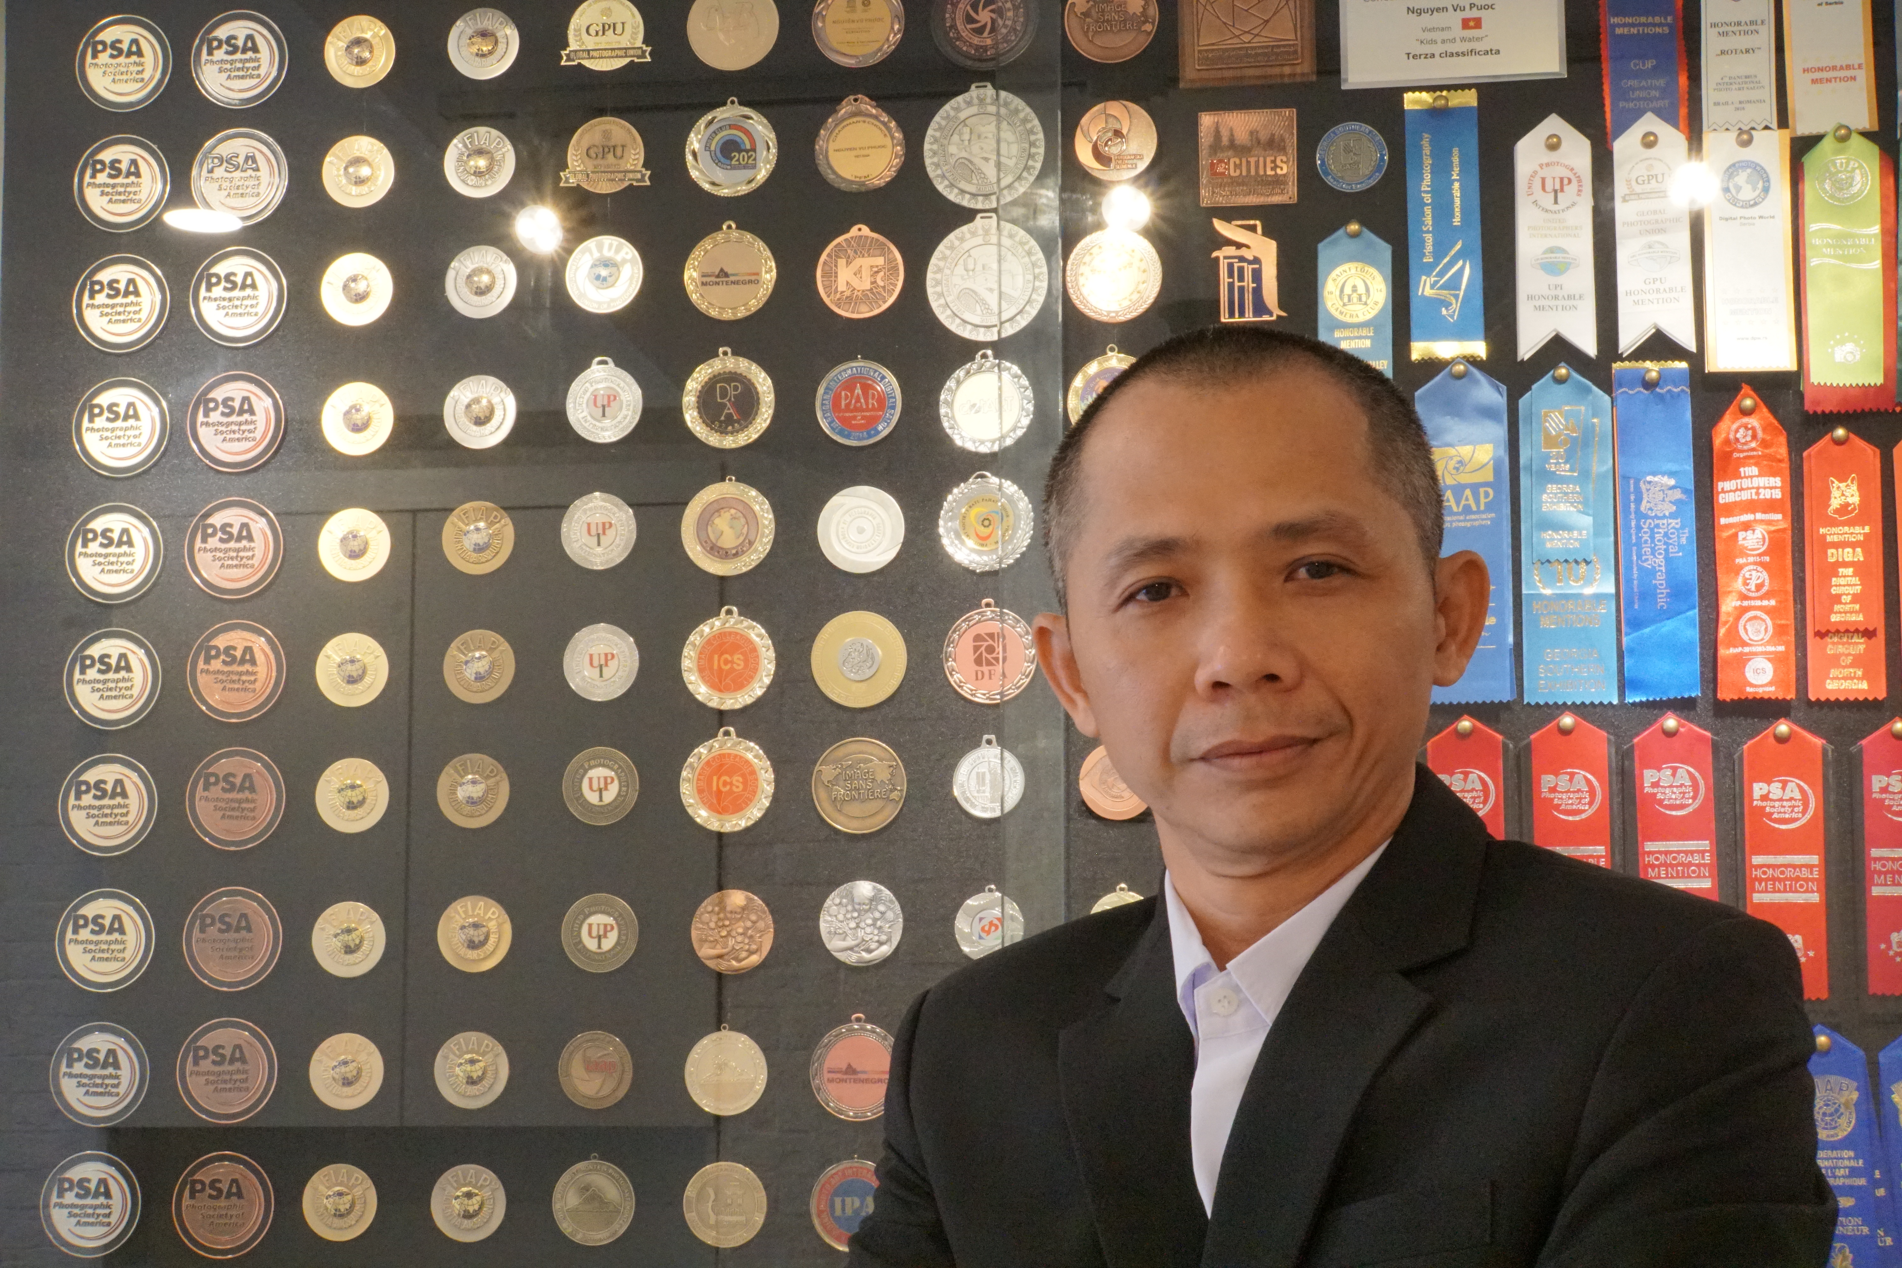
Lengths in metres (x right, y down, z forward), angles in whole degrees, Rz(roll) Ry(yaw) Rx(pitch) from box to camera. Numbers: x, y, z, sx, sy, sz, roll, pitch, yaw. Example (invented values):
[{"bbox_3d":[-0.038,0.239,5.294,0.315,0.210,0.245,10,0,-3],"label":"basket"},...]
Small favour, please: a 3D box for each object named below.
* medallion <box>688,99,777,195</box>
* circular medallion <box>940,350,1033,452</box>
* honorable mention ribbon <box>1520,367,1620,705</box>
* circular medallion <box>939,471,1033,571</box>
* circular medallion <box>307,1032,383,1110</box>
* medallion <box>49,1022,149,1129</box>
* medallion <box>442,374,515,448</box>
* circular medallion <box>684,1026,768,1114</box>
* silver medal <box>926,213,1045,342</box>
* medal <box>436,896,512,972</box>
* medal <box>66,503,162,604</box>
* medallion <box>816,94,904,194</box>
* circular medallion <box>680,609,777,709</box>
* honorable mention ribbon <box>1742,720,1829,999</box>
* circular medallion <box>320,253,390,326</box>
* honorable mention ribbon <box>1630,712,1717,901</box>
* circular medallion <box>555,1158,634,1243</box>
[{"bbox_3d":[-0.148,-0.329,1.962,0.060,0.066,0.005,-1,-6,7],"label":"medallion"},{"bbox_3d":[0.024,-0.154,1.921,0.061,0.068,0.005,-1,-6,7],"label":"circular medallion"},{"bbox_3d":[0.406,-0.067,1.909,0.060,0.227,0.006,-1,-6,7],"label":"honorable mention ribbon"},{"bbox_3d":[0.024,-0.075,1.933,0.064,0.067,0.005,-1,-7,7],"label":"circular medallion"},{"bbox_3d":[-0.411,0.298,1.976,0.052,0.052,0.005,-1,-6,7],"label":"circular medallion"},{"bbox_3d":[-0.576,0.298,1.961,0.070,0.070,0.007,-1,-7,7],"label":"medallion"},{"bbox_3d":[-0.313,-0.148,1.931,0.050,0.050,0.005,-1,-7,7],"label":"medallion"},{"bbox_3d":[-0.144,0.280,1.860,0.054,0.058,0.004,-1,-7,7],"label":"circular medallion"},{"bbox_3d":[0.024,-0.237,1.930,0.081,0.084,0.005,-1,-6,7],"label":"silver medal"},{"bbox_3d":[-0.319,0.201,1.942,0.051,0.051,0.006,-1,-7,7],"label":"medal"},{"bbox_3d":[-0.572,-0.055,1.985,0.066,0.069,0.006,-1,-6,7],"label":"medal"},{"bbox_3d":[-0.060,-0.325,1.920,0.060,0.067,0.004,-1,-7,7],"label":"medallion"},{"bbox_3d":[-0.155,0.016,2.014,0.066,0.072,0.005,-1,-7,7],"label":"circular medallion"},{"bbox_3d":[0.549,0.148,1.908,0.052,0.185,0.006,0,-7,7],"label":"honorable mention ribbon"},{"bbox_3d":[-0.400,-0.232,1.952,0.050,0.050,0.005,-1,-7,7],"label":"circular medallion"},{"bbox_3d":[0.452,0.136,1.801,0.048,0.175,0.004,-1,-7,7],"label":"honorable mention ribbon"},{"bbox_3d":[-0.239,0.379,1.944,0.057,0.061,0.005,-1,-6,7],"label":"circular medallion"}]

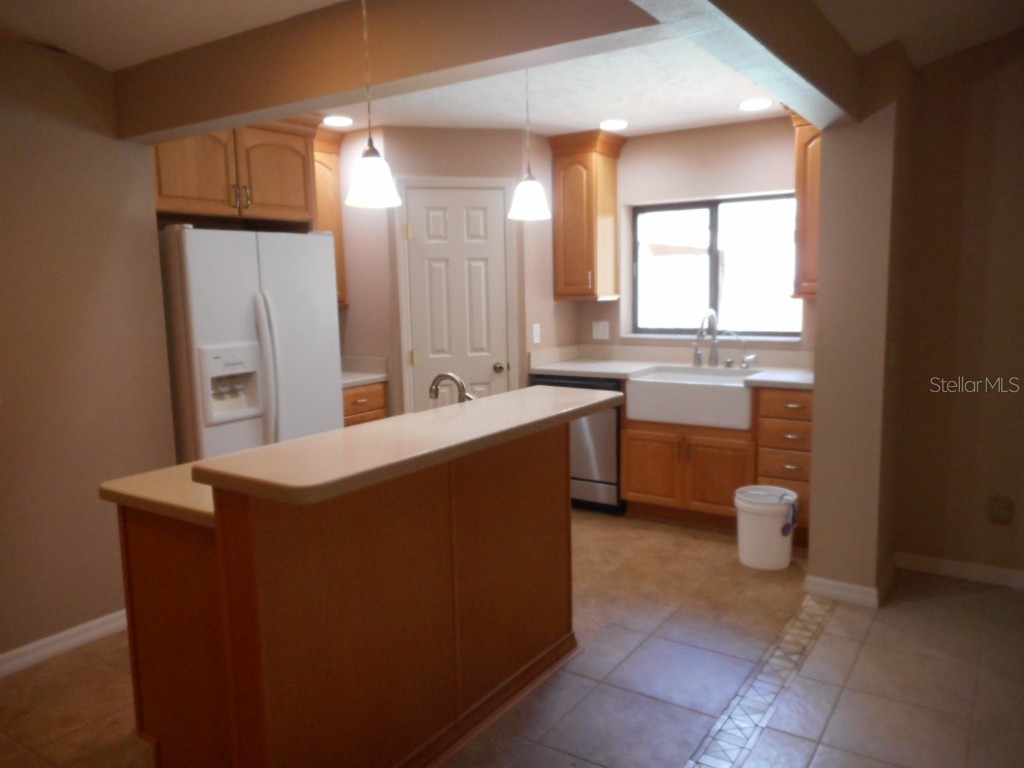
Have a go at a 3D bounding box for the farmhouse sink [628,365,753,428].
[{"bbox_3d":[1.122,0.085,4.424,0.725,0.245,0.520,3,9,33],"label":"farmhouse sink"}]

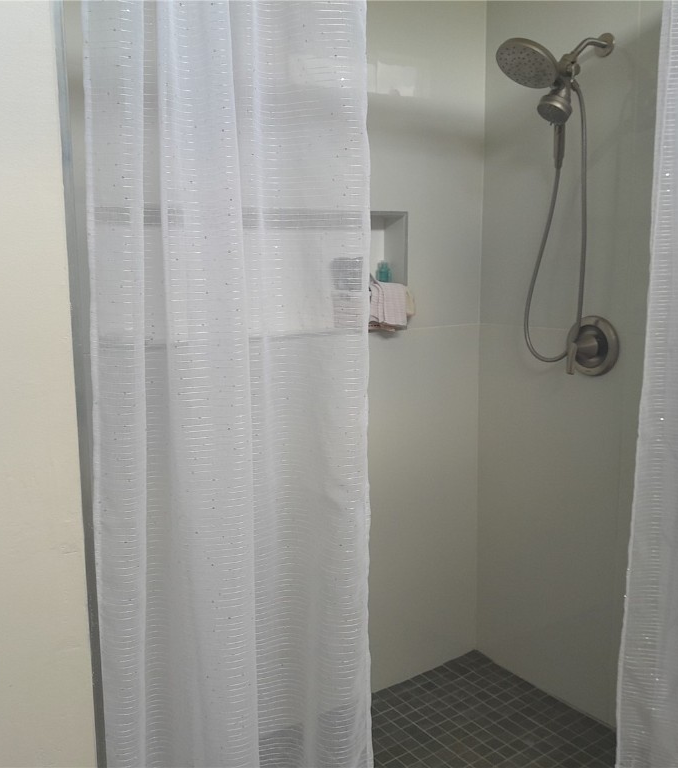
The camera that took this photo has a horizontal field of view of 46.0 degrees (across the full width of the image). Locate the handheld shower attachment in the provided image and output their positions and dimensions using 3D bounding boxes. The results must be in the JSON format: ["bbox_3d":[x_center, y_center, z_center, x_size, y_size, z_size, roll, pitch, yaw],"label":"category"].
[{"bbox_3d":[0.578,-0.470,2.171,0.399,0.958,0.185,-8,12,-34],"label":"handheld shower attachment"}]

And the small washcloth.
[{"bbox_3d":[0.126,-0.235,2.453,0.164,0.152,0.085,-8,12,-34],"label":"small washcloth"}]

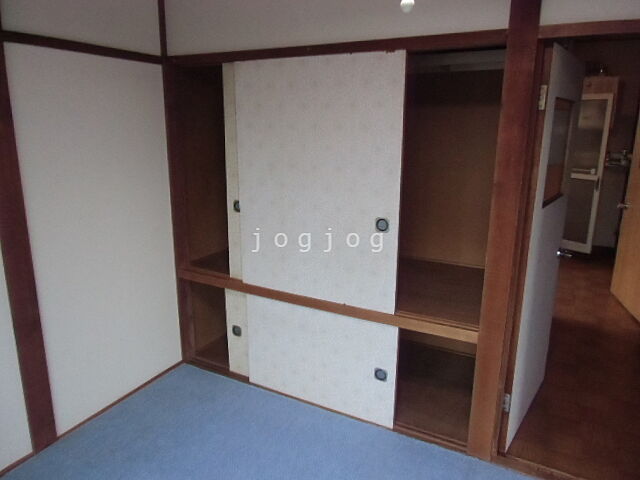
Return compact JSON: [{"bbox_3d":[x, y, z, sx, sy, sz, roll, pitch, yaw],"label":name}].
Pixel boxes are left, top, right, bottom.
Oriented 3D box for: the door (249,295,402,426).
[{"bbox_3d":[-0.015,0.609,2.319,0.870,0.544,0.030,8,15,27],"label":"door"}]

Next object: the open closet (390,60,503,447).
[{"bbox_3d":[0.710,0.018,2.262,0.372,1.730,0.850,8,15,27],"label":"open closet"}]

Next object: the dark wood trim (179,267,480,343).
[{"bbox_3d":[-0.063,0.303,2.304,1.708,0.057,0.080,8,15,27],"label":"dark wood trim"}]

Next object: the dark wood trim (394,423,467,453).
[{"bbox_3d":[0.520,0.930,2.112,0.370,0.030,0.055,8,15,27],"label":"dark wood trim"}]

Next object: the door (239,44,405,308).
[{"bbox_3d":[-0.028,-0.270,2.145,0.869,1.151,0.035,7,15,26],"label":"door"}]

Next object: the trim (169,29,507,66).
[{"bbox_3d":[-0.061,-0.852,2.016,1.708,0.054,0.050,8,15,27],"label":"trim"}]

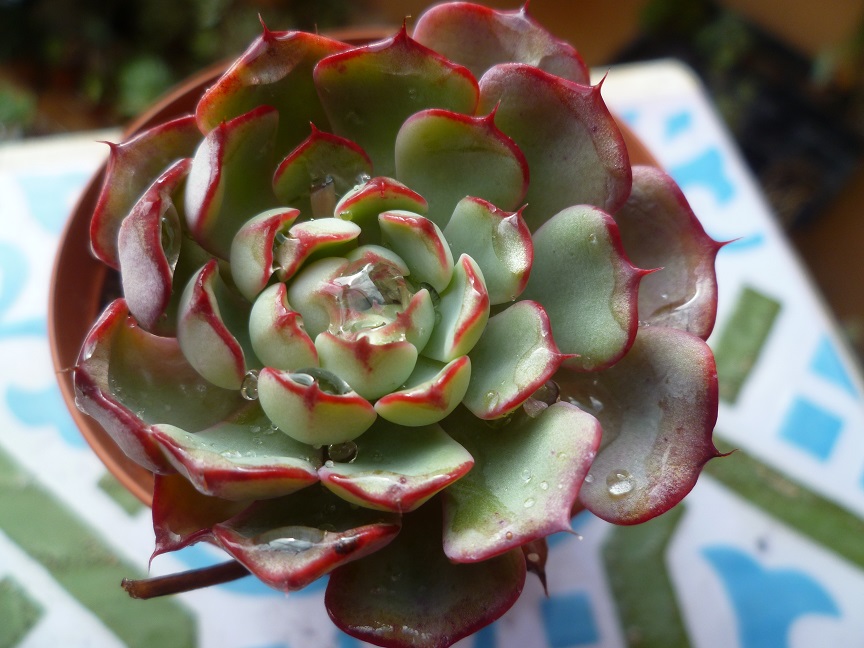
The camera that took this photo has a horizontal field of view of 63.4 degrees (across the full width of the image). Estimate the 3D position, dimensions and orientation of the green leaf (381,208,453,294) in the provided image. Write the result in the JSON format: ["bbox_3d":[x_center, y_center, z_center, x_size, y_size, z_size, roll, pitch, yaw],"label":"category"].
[{"bbox_3d":[-0.003,-0.012,0.119,0.015,0.017,0.007,36,47,20],"label":"green leaf"}]

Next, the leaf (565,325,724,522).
[{"bbox_3d":[0.046,0.023,0.160,0.039,0.012,0.042,12,63,18],"label":"leaf"}]

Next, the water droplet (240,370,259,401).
[{"bbox_3d":[-0.030,0.010,0.117,0.003,0.004,0.005,-2,63,4],"label":"water droplet"}]

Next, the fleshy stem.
[{"bbox_3d":[-0.037,0.040,0.113,0.024,0.003,0.003,-9,62,-2],"label":"fleshy stem"}]

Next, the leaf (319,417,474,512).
[{"bbox_3d":[-0.007,0.029,0.146,0.031,0.010,0.023,-6,36,-4],"label":"leaf"}]

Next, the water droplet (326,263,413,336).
[{"bbox_3d":[-0.013,-0.005,0.144,0.017,0.011,0.015,4,61,0],"label":"water droplet"}]

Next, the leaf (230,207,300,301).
[{"bbox_3d":[-0.028,-0.012,0.120,0.009,0.017,0.016,17,64,29],"label":"leaf"}]

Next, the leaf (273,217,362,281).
[{"bbox_3d":[-0.022,-0.012,0.154,0.018,0.021,0.009,-35,47,-15],"label":"leaf"}]

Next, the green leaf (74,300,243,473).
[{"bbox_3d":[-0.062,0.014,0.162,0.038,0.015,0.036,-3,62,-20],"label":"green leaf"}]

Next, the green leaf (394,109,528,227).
[{"bbox_3d":[0.002,-0.028,0.158,0.028,0.042,0.010,26,24,10],"label":"green leaf"}]

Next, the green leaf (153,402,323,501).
[{"bbox_3d":[-0.034,0.022,0.147,0.035,0.011,0.038,19,30,7],"label":"green leaf"}]

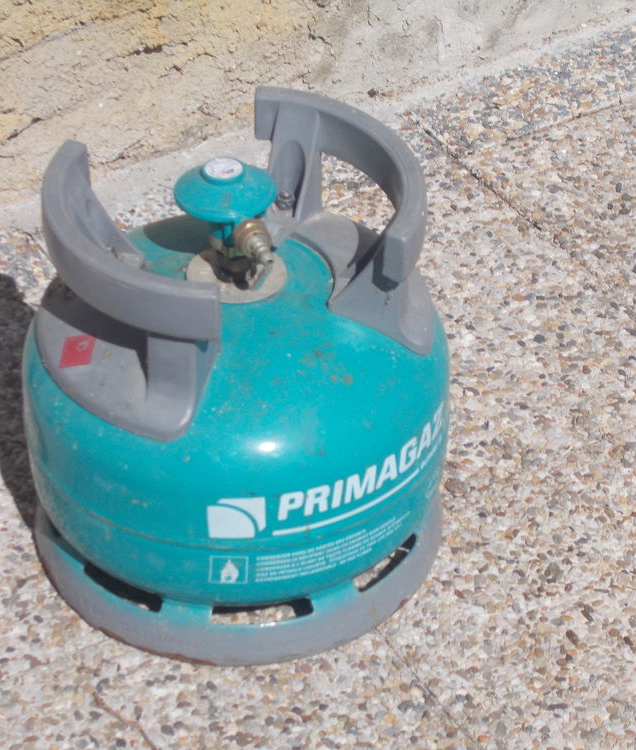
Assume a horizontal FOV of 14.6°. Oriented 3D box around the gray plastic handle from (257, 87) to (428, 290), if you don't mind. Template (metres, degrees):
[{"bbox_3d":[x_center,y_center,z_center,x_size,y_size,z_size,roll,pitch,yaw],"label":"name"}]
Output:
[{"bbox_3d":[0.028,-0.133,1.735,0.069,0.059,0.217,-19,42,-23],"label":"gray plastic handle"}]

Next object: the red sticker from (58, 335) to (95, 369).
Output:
[{"bbox_3d":[-0.163,-0.016,1.688,0.024,0.002,0.024,-6,56,27],"label":"red sticker"}]

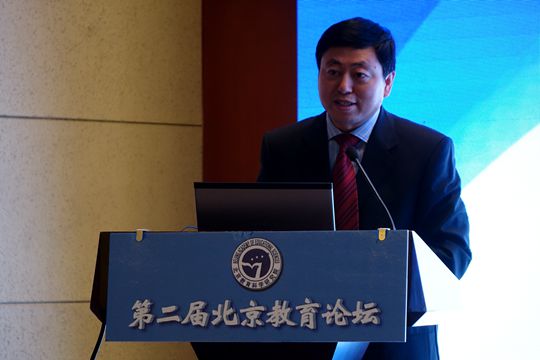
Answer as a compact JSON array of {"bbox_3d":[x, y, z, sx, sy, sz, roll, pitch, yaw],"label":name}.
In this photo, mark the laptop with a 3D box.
[{"bbox_3d":[0.012,0.103,5.120,0.290,0.190,0.240,-1,-2,13],"label":"laptop"}]

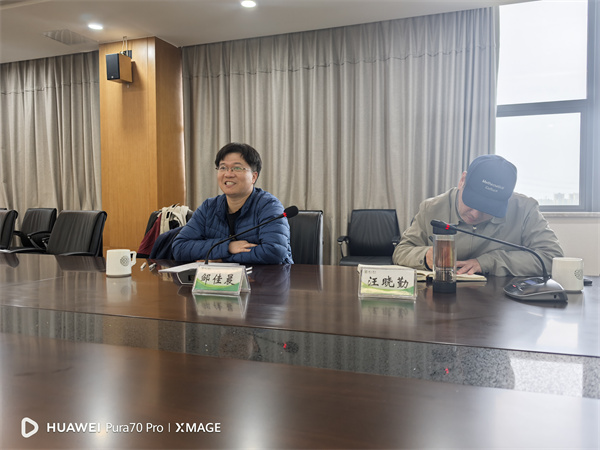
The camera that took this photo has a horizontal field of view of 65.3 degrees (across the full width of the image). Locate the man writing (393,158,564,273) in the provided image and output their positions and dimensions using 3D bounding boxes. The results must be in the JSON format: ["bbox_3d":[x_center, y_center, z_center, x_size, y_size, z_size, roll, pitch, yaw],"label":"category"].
[{"bbox_3d":[0.685,0.336,1.842,0.600,1.160,0.750,1,2,18],"label":"man writing"}]

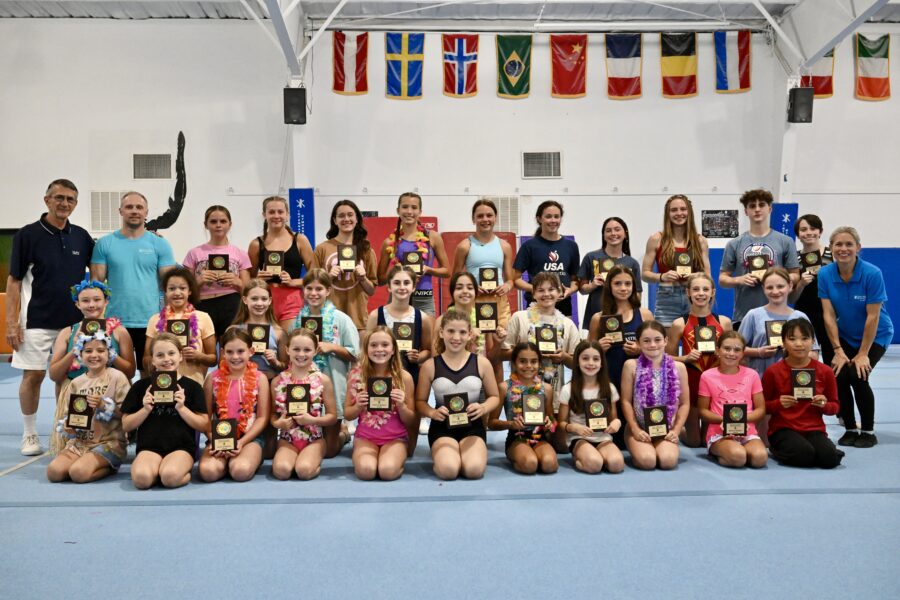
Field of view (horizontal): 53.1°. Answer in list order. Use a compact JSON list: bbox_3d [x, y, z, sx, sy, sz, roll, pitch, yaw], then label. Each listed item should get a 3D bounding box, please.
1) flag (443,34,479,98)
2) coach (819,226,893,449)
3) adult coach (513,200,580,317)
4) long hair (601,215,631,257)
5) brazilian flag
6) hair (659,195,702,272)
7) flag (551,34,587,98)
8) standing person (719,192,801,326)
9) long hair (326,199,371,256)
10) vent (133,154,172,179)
[{"bbox_3d":[0.161,-3.581,13.800,0.560,0.980,0.050,0,1,-2],"label":"flag"},{"bbox_3d":[2.586,0.240,5.754,0.460,1.389,0.640,0,1,33],"label":"coach"},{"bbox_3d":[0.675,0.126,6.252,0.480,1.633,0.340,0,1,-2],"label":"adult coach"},{"bbox_3d":[1.208,-0.460,6.550,0.210,0.285,0.210,0,1,7],"label":"long hair"},{"bbox_3d":[0.981,-3.581,13.800,0.540,0.980,0.050,0,1,-2],"label":"brazilian flag"},{"bbox_3d":[1.582,-0.455,6.150,0.280,0.530,0.240,0,1,7],"label":"hair"},{"bbox_3d":[2.002,-3.944,15.200,0.620,1.070,0.080,0,1,-3],"label":"flag"},{"bbox_3d":[2.229,0.066,6.480,0.550,1.720,0.340,0,1,14],"label":"standing person"},{"bbox_3d":[-0.731,-0.520,6.450,0.300,0.410,0.230,0,1,-6],"label":"long hair"},{"bbox_3d":[-4.562,-2.043,13.800,0.590,0.380,0.040,0,1,-2],"label":"vent"}]

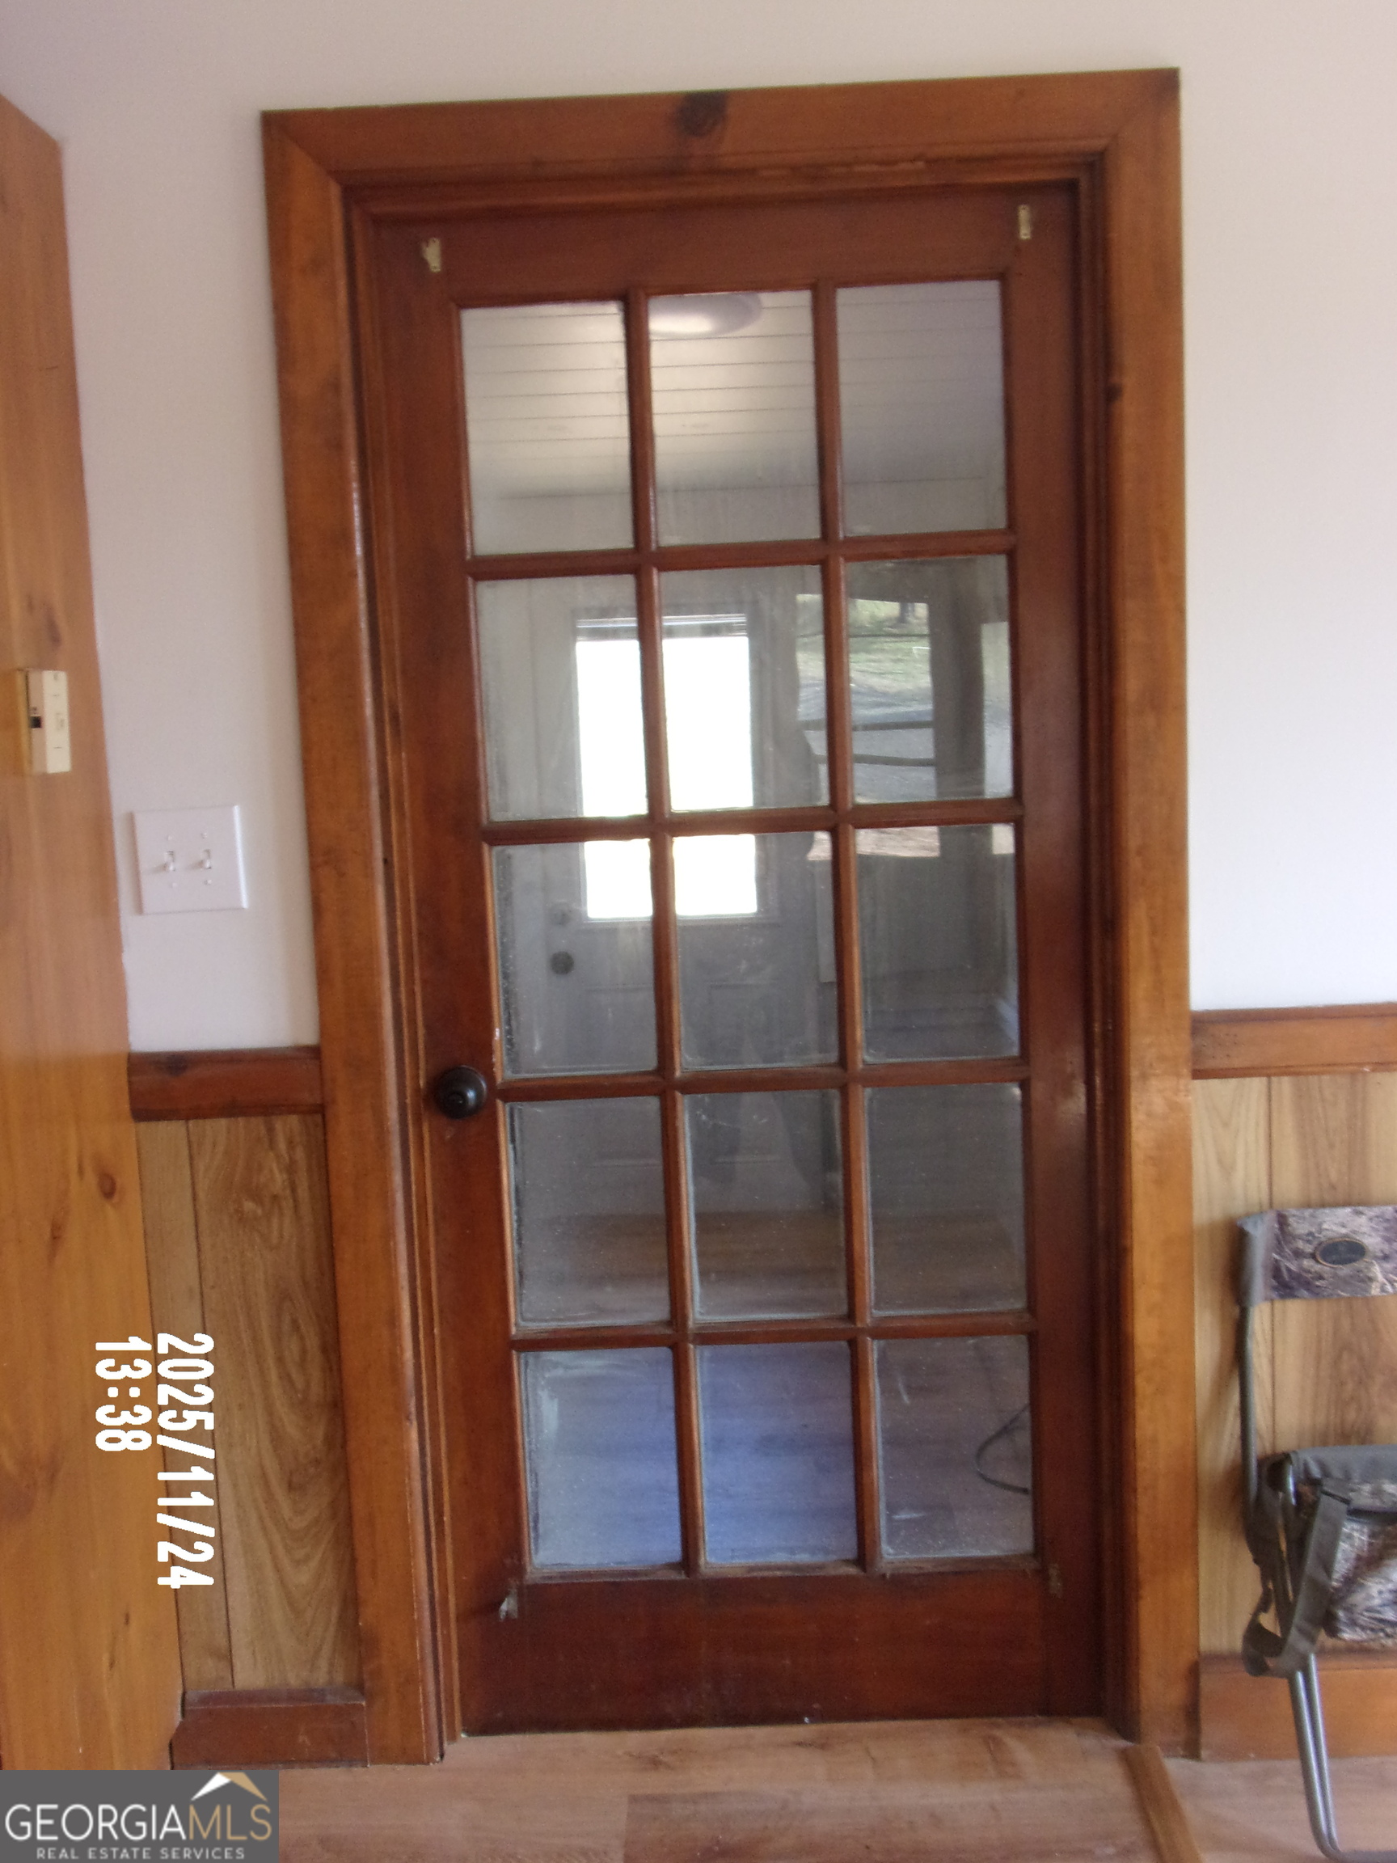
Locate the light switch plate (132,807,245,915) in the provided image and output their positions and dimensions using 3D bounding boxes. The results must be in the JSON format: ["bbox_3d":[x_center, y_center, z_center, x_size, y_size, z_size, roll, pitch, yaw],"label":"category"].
[{"bbox_3d":[-0.650,-0.089,2.268,0.136,0.132,0.012,-2,6,2],"label":"light switch plate"}]

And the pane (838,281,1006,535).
[{"bbox_3d":[0.285,-0.664,2.262,0.210,0.311,0.012,-2,6,2],"label":"pane"}]

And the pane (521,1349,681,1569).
[{"bbox_3d":[-0.132,0.719,2.418,0.210,0.311,0.012,-2,6,2],"label":"pane"}]

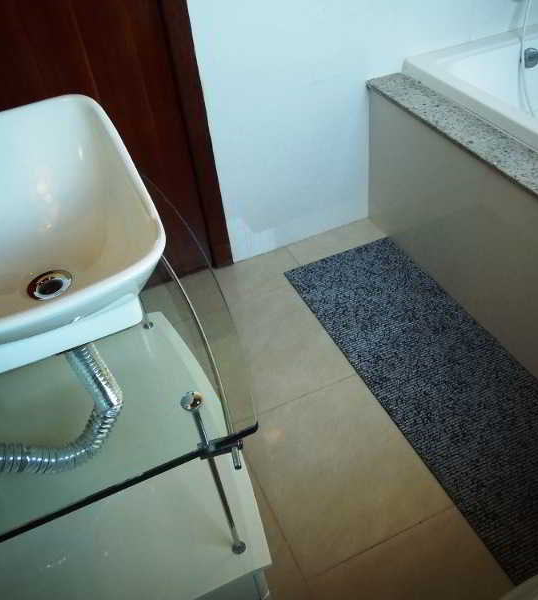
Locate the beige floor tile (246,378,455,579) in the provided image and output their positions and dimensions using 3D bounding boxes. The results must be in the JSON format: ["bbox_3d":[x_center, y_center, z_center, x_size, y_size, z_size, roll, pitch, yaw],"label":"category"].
[{"bbox_3d":[0.200,0.408,1.431,0.455,0.010,0.452,-20,43,-13],"label":"beige floor tile"}]

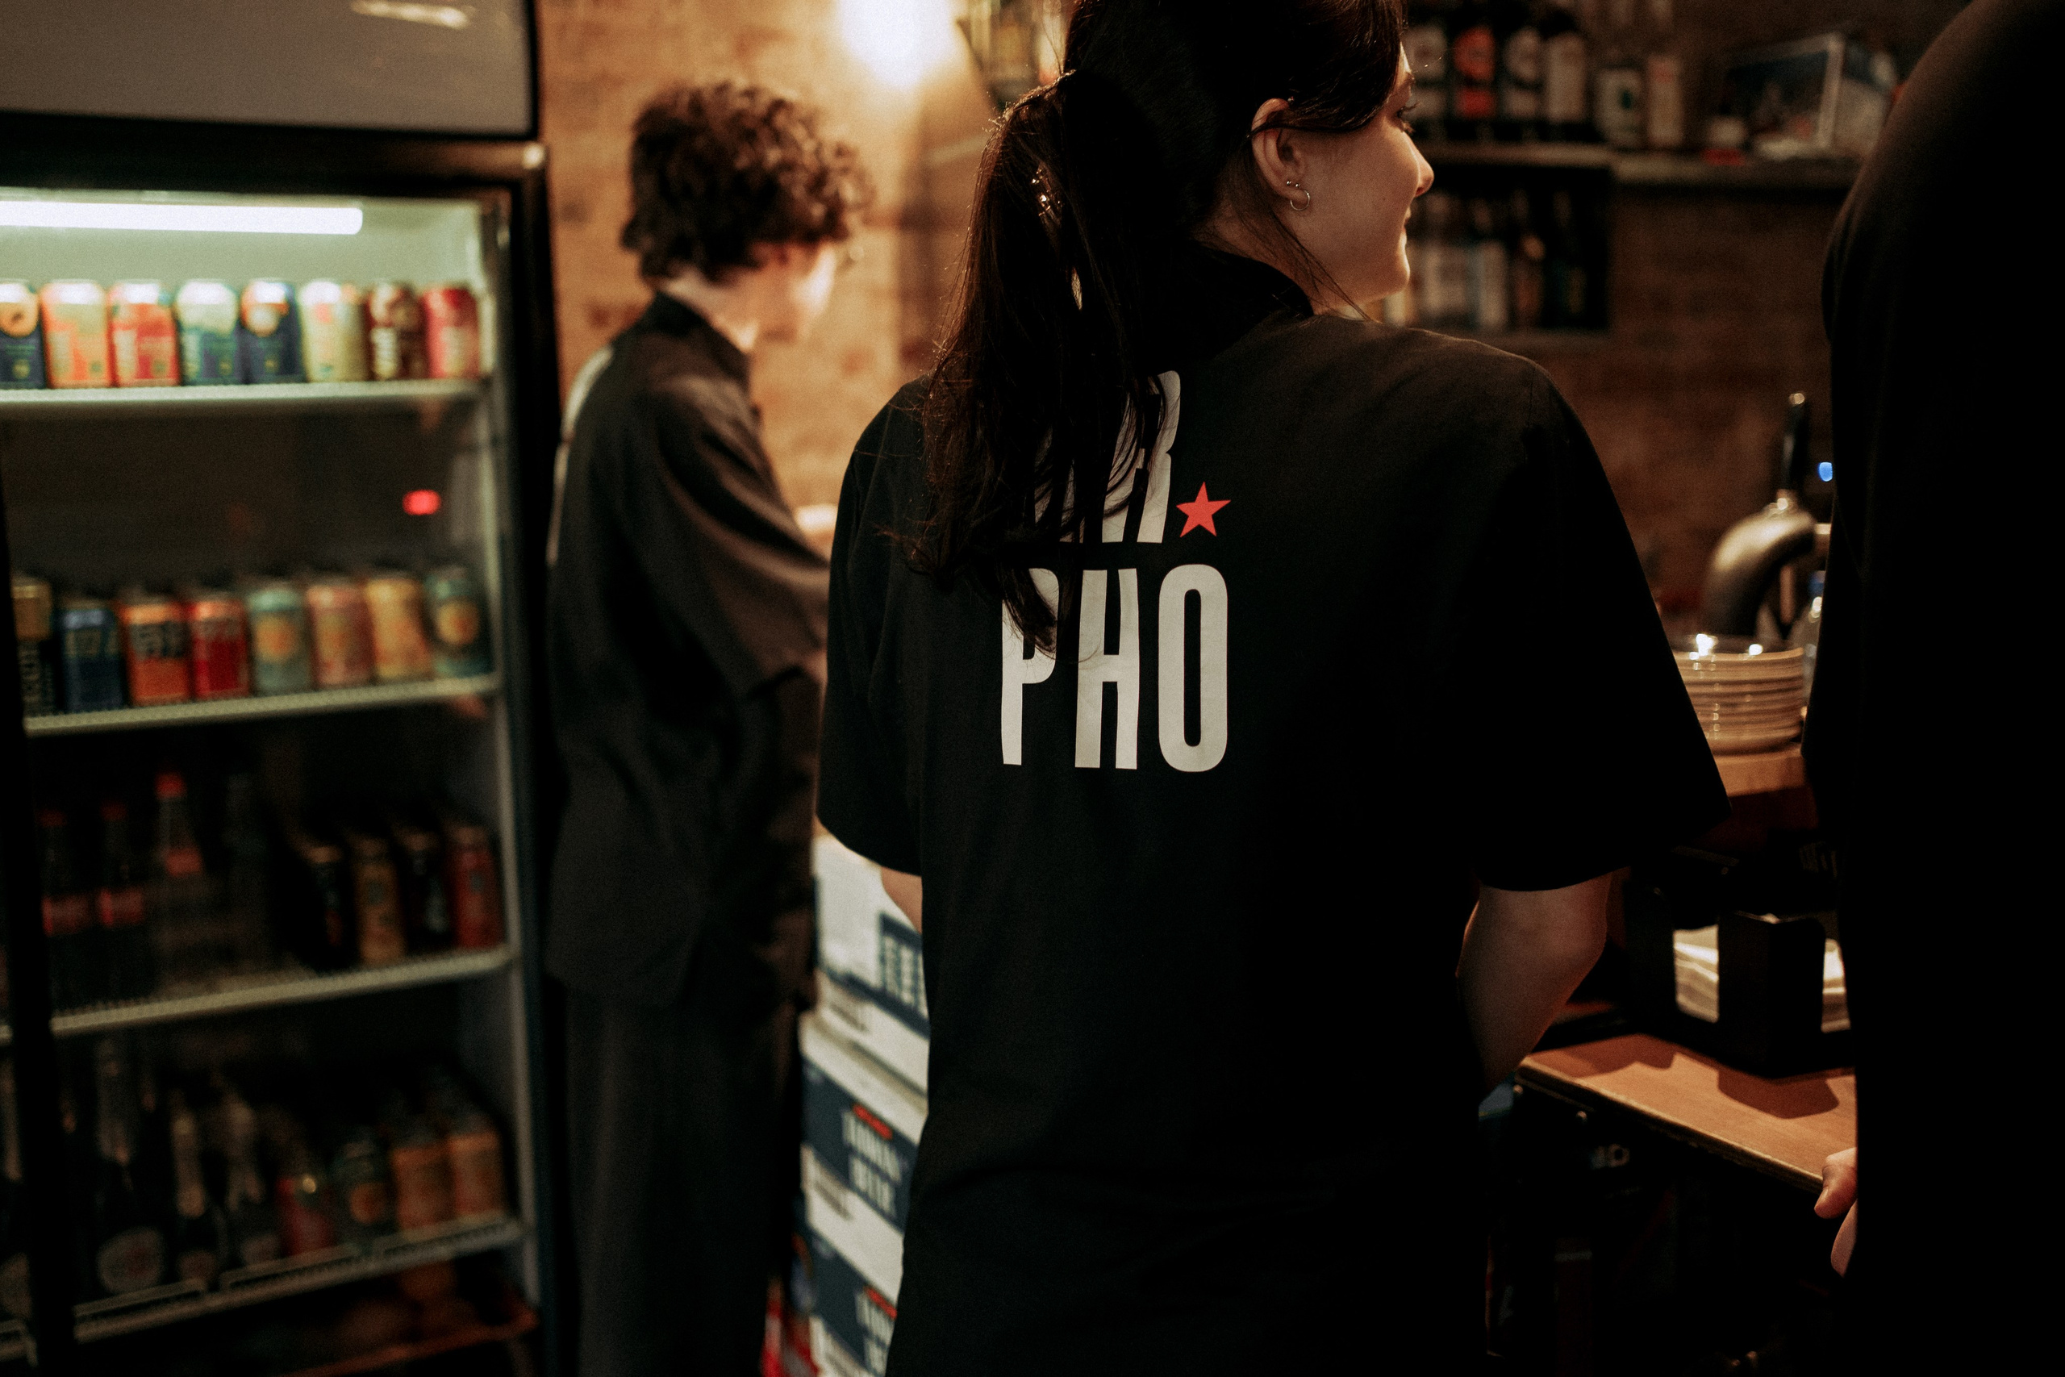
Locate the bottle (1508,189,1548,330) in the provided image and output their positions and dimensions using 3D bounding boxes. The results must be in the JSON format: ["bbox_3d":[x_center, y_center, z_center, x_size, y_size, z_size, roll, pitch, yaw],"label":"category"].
[{"bbox_3d":[0.957,-0.829,3.880,0.077,0.268,0.077,-6,11,-29],"label":"bottle"}]

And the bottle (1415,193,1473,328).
[{"bbox_3d":[0.779,-0.812,3.810,0.092,0.260,0.092,-1,9,0],"label":"bottle"}]

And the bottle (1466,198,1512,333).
[{"bbox_3d":[0.874,-0.810,3.850,0.080,0.260,0.080,-1,9,0],"label":"bottle"}]

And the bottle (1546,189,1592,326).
[{"bbox_3d":[1.048,-0.841,3.920,0.080,0.268,0.080,-1,9,0],"label":"bottle"}]

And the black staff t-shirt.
[{"bbox_3d":[0.145,0.112,1.320,0.580,0.770,0.340,3,10,22],"label":"black staff t-shirt"}]

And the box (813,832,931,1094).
[{"bbox_3d":[-0.014,0.241,1.825,0.250,0.177,0.340,-6,11,-29],"label":"box"}]

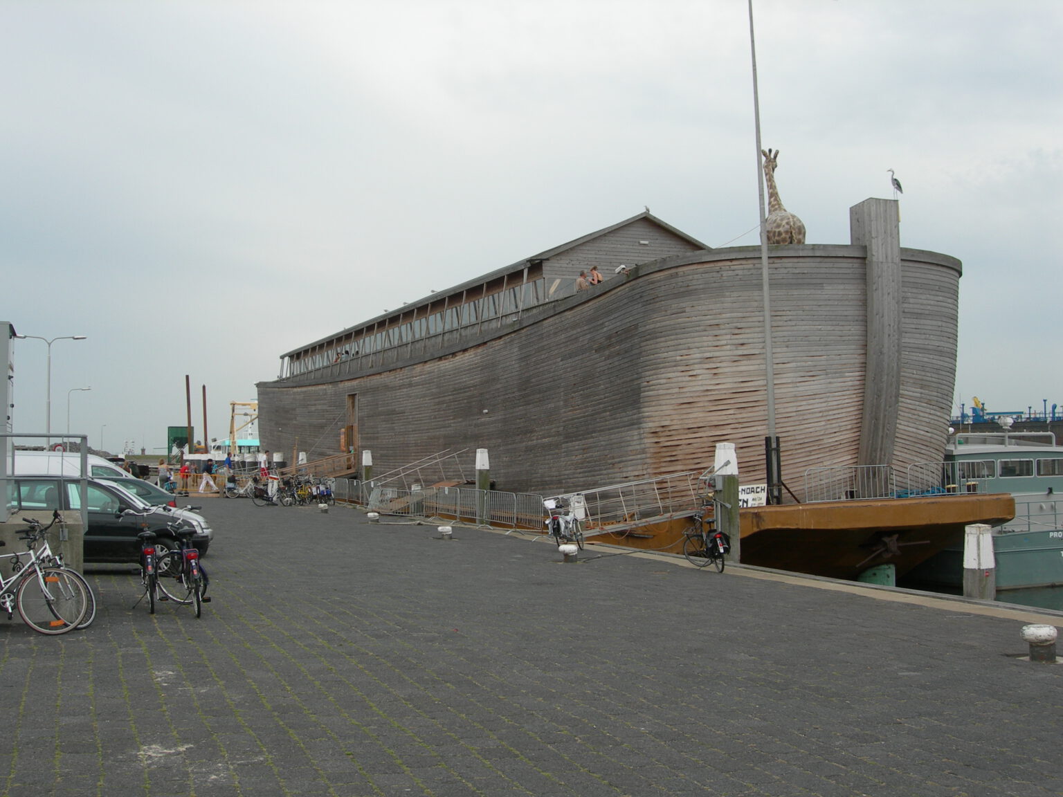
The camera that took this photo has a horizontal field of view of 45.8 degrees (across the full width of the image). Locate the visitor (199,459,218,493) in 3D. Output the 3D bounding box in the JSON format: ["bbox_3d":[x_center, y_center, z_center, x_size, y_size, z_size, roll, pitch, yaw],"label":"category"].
[{"bbox_3d":[-15.681,3.774,60.891,0.850,1.680,0.500,-1,-3,5],"label":"visitor"}]

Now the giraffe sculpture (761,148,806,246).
[{"bbox_3d":[7.673,-5.383,38.318,0.850,4.100,2.000,1,-3,-18],"label":"giraffe sculpture"}]

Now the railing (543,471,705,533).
[{"bbox_3d":[2.373,2.550,30.510,4.600,1.550,0.900,2,-3,-33],"label":"railing"}]

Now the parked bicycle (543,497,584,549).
[{"bbox_3d":[0.713,2.632,26.801,0.620,1.120,1.750,-1,-3,8],"label":"parked bicycle"}]

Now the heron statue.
[{"bbox_3d":[10.589,-6.242,36.659,0.450,0.900,0.220,-1,-3,7],"label":"heron statue"}]

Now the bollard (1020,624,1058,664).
[{"bbox_3d":[4.551,2.195,11.303,0.330,0.325,0.330,0,-3,0],"label":"bollard"}]

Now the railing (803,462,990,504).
[{"bbox_3d":[9.992,2.299,34.225,5.700,0.980,0.150,1,-3,-22],"label":"railing"}]

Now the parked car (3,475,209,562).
[{"bbox_3d":[-6.990,1.955,18.977,4.250,1.470,1.730,0,-3,-8],"label":"parked car"}]

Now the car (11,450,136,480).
[{"bbox_3d":[-10.689,2.175,27.929,4.750,1.980,1.900,0,-3,-8],"label":"car"}]

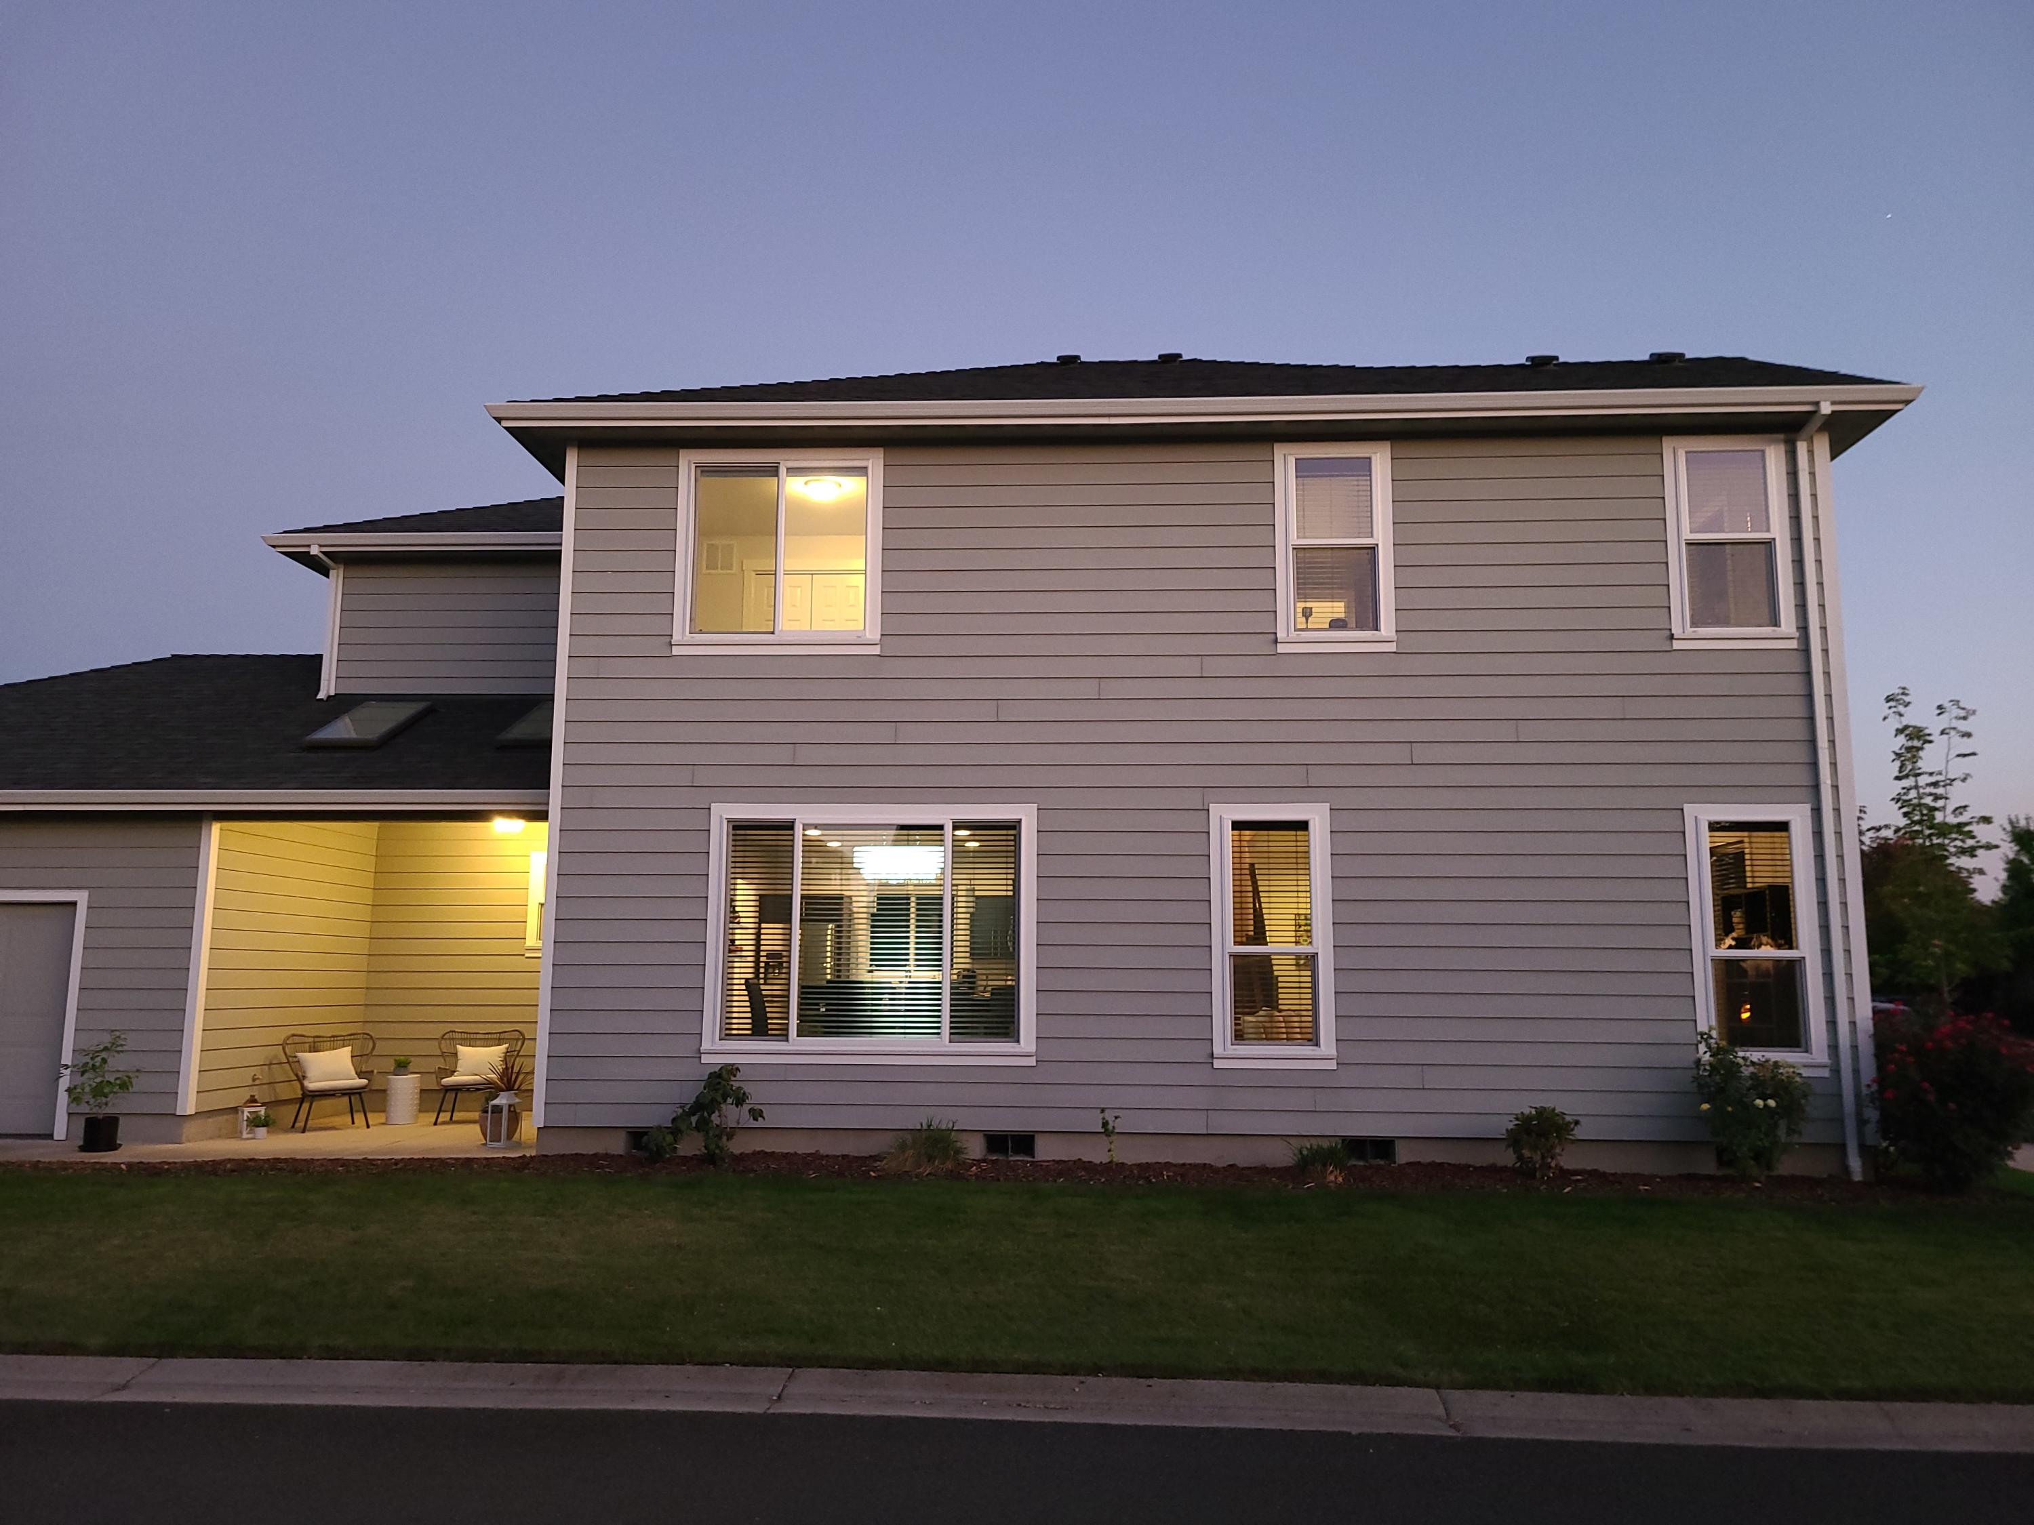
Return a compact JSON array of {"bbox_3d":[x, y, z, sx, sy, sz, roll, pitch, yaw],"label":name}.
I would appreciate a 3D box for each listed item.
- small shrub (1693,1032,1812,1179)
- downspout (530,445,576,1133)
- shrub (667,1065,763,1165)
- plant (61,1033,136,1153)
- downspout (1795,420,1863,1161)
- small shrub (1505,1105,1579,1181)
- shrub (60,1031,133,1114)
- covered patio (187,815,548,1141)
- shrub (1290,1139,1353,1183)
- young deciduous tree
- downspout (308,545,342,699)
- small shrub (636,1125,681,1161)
[{"bbox_3d":[5.350,2.487,11.112,0.822,1.010,0.800,0,-9,3],"label":"small shrub"},{"bbox_3d":[-3.760,0.138,12.438,0.100,5.590,0.100,0,-9,3],"label":"downspout"},{"bbox_3d":[-2.267,2.646,11.468,0.714,0.712,0.620,0,-9,3],"label":"shrub"},{"bbox_3d":[-7.785,2.799,12.949,0.634,0.959,0.580,0,-9,3],"label":"plant"},{"bbox_3d":[6.293,0.196,11.618,0.135,5.870,0.520,0,-9,3],"label":"downspout"},{"bbox_3d":[3.826,2.772,11.129,0.508,0.526,0.520,0,-9,3],"label":"small shrub"},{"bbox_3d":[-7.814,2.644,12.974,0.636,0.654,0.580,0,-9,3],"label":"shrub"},{"bbox_3d":[-5.457,2.104,14.810,3.550,2.860,3.410,0,-9,3],"label":"covered patio"},{"bbox_3d":[2.185,2.871,10.998,0.429,0.292,0.440,0,-9,3],"label":"shrub"},{"bbox_3d":[9.944,1.588,16.453,1.536,4.854,1.600,0,-9,3],"label":"young deciduous tree"},{"bbox_3d":[-7.289,-1.462,15.931,0.140,1.500,0.520,0,-9,3],"label":"downspout"},{"bbox_3d":[-2.705,2.872,11.508,0.318,0.260,0.300,0,-9,3],"label":"small shrub"}]

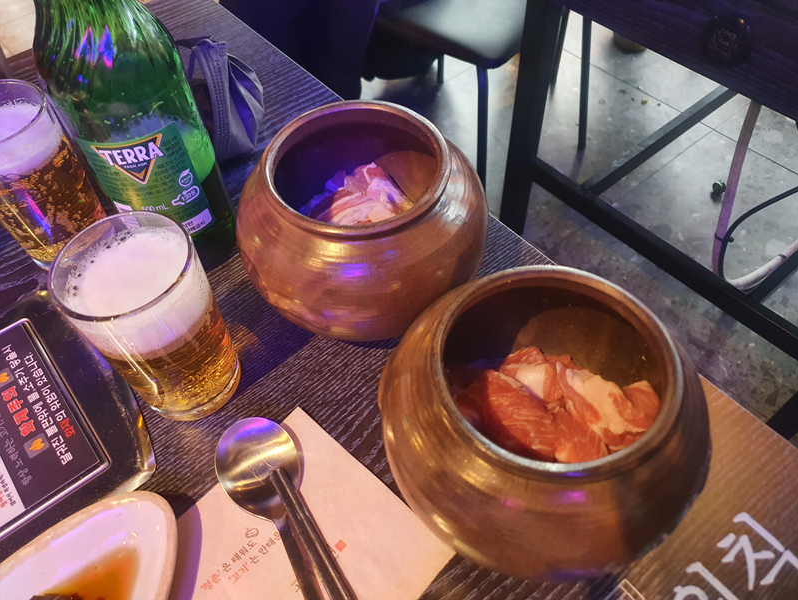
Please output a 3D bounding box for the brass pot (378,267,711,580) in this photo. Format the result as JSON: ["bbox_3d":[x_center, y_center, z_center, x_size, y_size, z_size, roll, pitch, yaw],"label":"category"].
[{"bbox_3d":[0.071,0.053,0.306,0.163,0.101,0.163,-1,54,1],"label":"brass pot"}]

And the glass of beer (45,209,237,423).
[{"bbox_3d":[-0.131,0.015,0.333,0.067,0.113,0.067,-3,54,0],"label":"glass of beer"}]

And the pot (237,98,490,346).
[{"bbox_3d":[-0.022,-0.054,0.388,0.163,0.100,0.163,-1,54,1],"label":"pot"}]

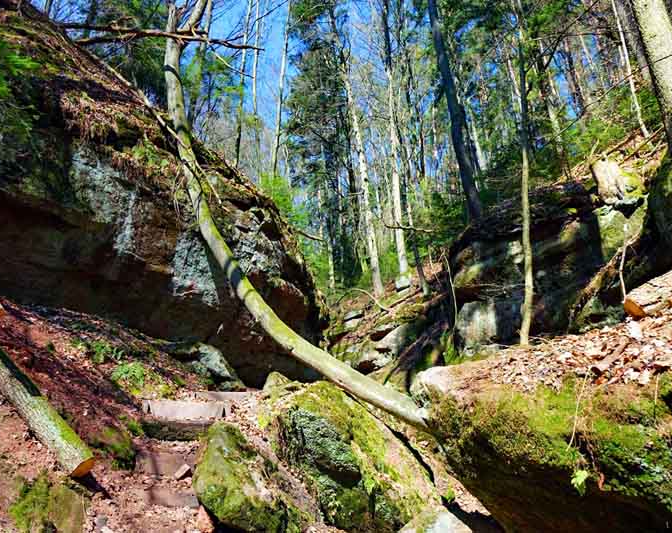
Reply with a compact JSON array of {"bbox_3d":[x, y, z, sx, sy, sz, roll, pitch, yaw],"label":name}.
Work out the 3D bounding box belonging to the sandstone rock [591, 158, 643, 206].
[{"bbox_3d":[3.973,-1.185,7.525,0.724,0.630,0.650,-7,-16,29],"label":"sandstone rock"}]

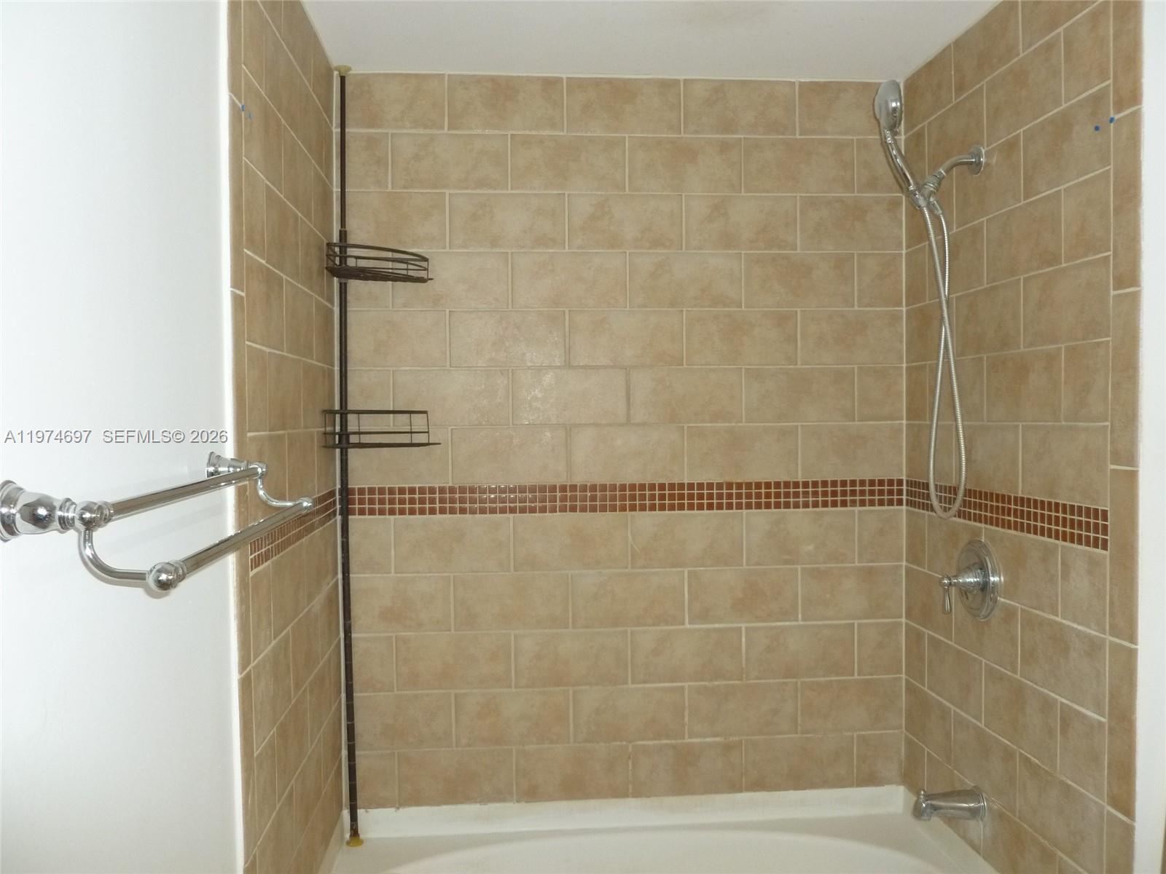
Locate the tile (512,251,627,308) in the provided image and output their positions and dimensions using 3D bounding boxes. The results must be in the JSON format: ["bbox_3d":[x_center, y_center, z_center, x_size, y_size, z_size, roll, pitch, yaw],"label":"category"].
[{"bbox_3d":[-0.035,-0.410,2.470,0.301,0.145,0.010,-1,1,-5],"label":"tile"}]

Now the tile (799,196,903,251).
[{"bbox_3d":[0.718,-0.572,2.530,0.288,0.148,0.010,-1,1,-5],"label":"tile"}]

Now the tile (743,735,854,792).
[{"bbox_3d":[0.578,0.871,2.517,0.297,0.142,0.010,-1,1,-5],"label":"tile"}]

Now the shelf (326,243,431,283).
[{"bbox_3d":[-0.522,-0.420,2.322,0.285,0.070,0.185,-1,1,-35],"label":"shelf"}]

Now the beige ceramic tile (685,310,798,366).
[{"bbox_3d":[0.423,-0.264,2.516,0.304,0.149,0.010,-1,1,-5],"label":"beige ceramic tile"}]

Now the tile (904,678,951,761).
[{"bbox_3d":[0.885,0.723,2.408,0.010,0.145,0.266,-1,1,-5],"label":"tile"}]

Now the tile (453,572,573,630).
[{"bbox_3d":[-0.187,0.431,2.478,0.304,0.149,0.010,-1,1,-5],"label":"tile"}]

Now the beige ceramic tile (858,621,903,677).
[{"bbox_3d":[0.805,0.574,2.560,0.127,0.145,0.010,-1,1,-5],"label":"beige ceramic tile"}]

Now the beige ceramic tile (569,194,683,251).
[{"bbox_3d":[0.112,-0.563,2.479,0.303,0.146,0.010,-1,1,-5],"label":"beige ceramic tile"}]

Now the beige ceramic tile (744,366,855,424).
[{"bbox_3d":[0.580,-0.113,2.528,0.303,0.148,0.010,-1,1,-5],"label":"beige ceramic tile"}]

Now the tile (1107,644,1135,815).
[{"bbox_3d":[0.955,0.515,1.663,0.010,0.304,0.078,-1,1,-5],"label":"tile"}]

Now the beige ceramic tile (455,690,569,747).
[{"bbox_3d":[-0.186,0.740,2.485,0.304,0.149,0.010,-1,1,-5],"label":"beige ceramic tile"}]

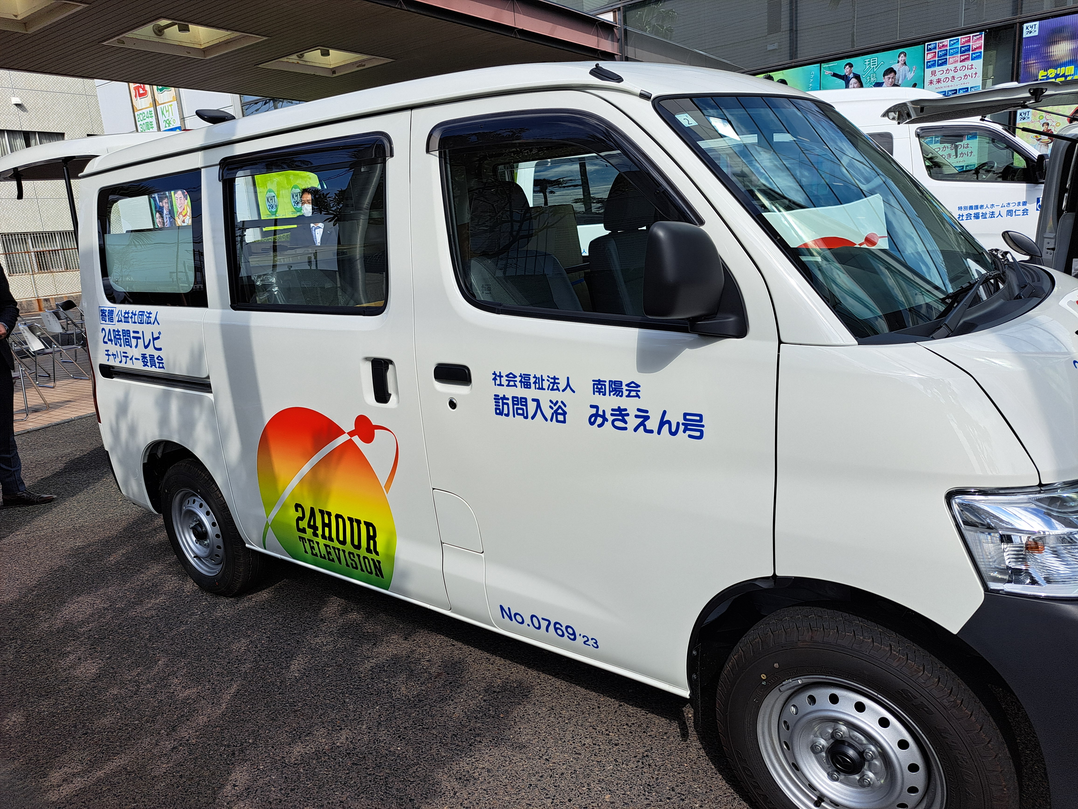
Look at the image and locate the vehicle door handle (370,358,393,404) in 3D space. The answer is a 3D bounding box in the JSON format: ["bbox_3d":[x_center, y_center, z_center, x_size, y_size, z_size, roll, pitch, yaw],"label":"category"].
[{"bbox_3d":[-0.463,-0.065,2.207,0.050,0.135,0.040,6,17,36],"label":"vehicle door handle"}]

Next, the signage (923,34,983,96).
[{"bbox_3d":[5.357,-4.240,9.685,0.673,0.951,0.040,6,16,37],"label":"signage"}]

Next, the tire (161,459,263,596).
[{"bbox_3d":[-1.417,0.530,3.241,0.605,0.605,0.165,6,17,36],"label":"tire"}]

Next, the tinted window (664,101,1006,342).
[{"bbox_3d":[0.934,-0.564,2.071,1.470,0.838,0.168,-21,-21,-51],"label":"tinted window"}]

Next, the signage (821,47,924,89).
[{"bbox_3d":[4.548,-4.309,10.294,1.307,0.940,0.040,6,16,37],"label":"signage"}]

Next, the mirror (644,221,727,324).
[{"bbox_3d":[0.283,-0.264,1.460,0.165,0.190,0.087,-15,17,-39],"label":"mirror"}]

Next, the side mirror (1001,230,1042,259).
[{"bbox_3d":[1.599,-0.529,2.475,0.140,0.060,0.135,46,19,16],"label":"side mirror"}]

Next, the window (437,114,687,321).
[{"bbox_3d":[0.045,-0.444,1.766,0.760,0.490,0.050,6,7,36],"label":"window"}]

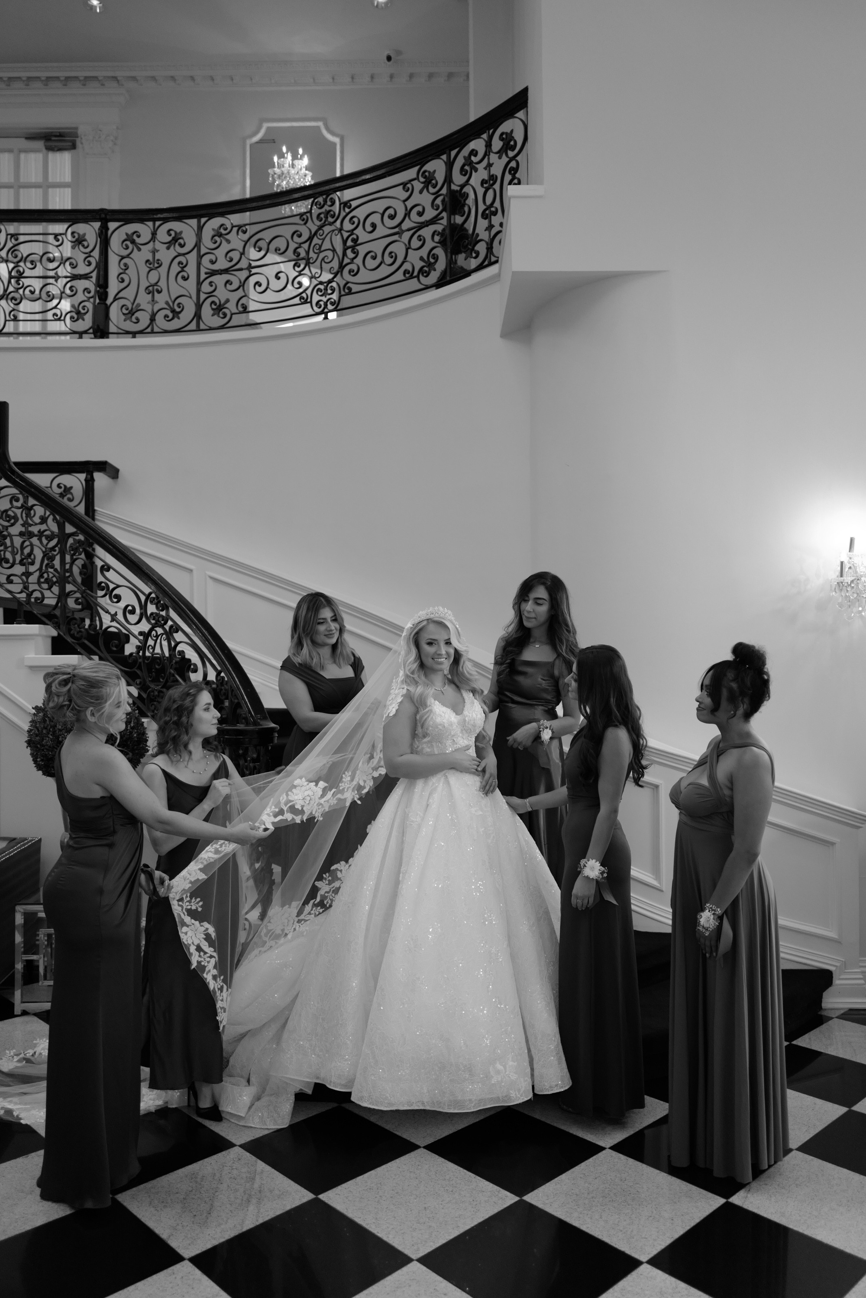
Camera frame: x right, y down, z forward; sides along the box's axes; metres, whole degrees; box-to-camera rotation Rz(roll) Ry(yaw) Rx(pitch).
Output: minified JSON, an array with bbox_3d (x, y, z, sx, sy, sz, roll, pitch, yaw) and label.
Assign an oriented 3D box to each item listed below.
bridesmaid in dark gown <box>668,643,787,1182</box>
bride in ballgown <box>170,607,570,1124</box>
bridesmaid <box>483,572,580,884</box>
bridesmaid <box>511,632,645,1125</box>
[{"bbox_3d":[0.990,0.862,3.420,0.400,1.757,0.440,0,0,-28],"label":"bridesmaid in dark gown"},{"bbox_3d":[-0.220,0.768,4.050,1.500,1.885,1.200,0,0,-30],"label":"bride in ballgown"},{"bbox_3d":[0.440,0.520,4.450,0.470,1.720,0.400,0,0,14],"label":"bridesmaid"},{"bbox_3d":[0.560,0.862,3.870,0.520,1.755,0.460,0,0,23],"label":"bridesmaid"}]

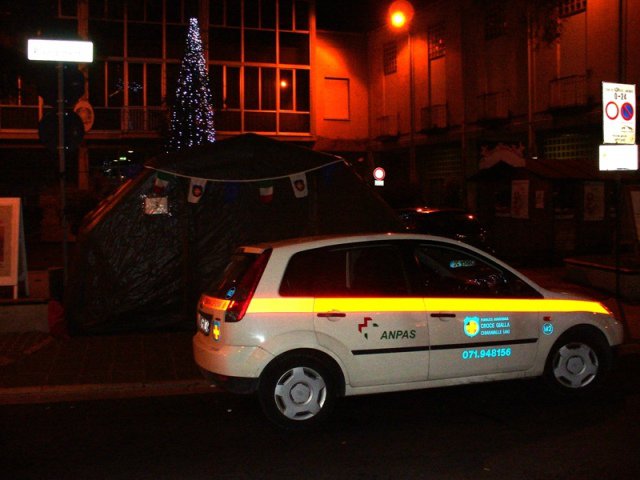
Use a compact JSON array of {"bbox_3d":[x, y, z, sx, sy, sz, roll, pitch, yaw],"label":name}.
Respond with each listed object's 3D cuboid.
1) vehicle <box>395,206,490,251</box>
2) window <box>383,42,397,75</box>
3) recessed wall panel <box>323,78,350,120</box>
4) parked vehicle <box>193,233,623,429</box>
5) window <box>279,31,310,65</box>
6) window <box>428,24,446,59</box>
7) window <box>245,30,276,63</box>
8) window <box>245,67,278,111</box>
[{"bbox_3d":[2.451,0.134,14.023,1.750,1.490,4.100,0,3,10],"label":"vehicle"},{"bbox_3d":[3.004,-7.776,29.357,0.150,1.380,1.050,-2,3,-27],"label":"window"},{"bbox_3d":[0.755,-6.229,30.373,1.220,1.900,0.150,-2,3,-23],"label":"recessed wall panel"},{"bbox_3d":[0.838,0.640,6.245,3.940,1.440,1.700,-1,3,-19],"label":"parked vehicle"},{"bbox_3d":[-1.122,-8.189,29.285,1.380,1.400,0.130,-1,3,-20],"label":"window"},{"bbox_3d":[4.544,-7.648,26.386,0.150,1.320,1.100,-2,3,-27],"label":"window"},{"bbox_3d":[-2.501,-8.122,28.759,1.420,1.400,0.130,-1,3,-20],"label":"window"},{"bbox_3d":[-2.501,-6.369,28.759,1.420,1.920,0.130,-1,3,-20],"label":"window"}]

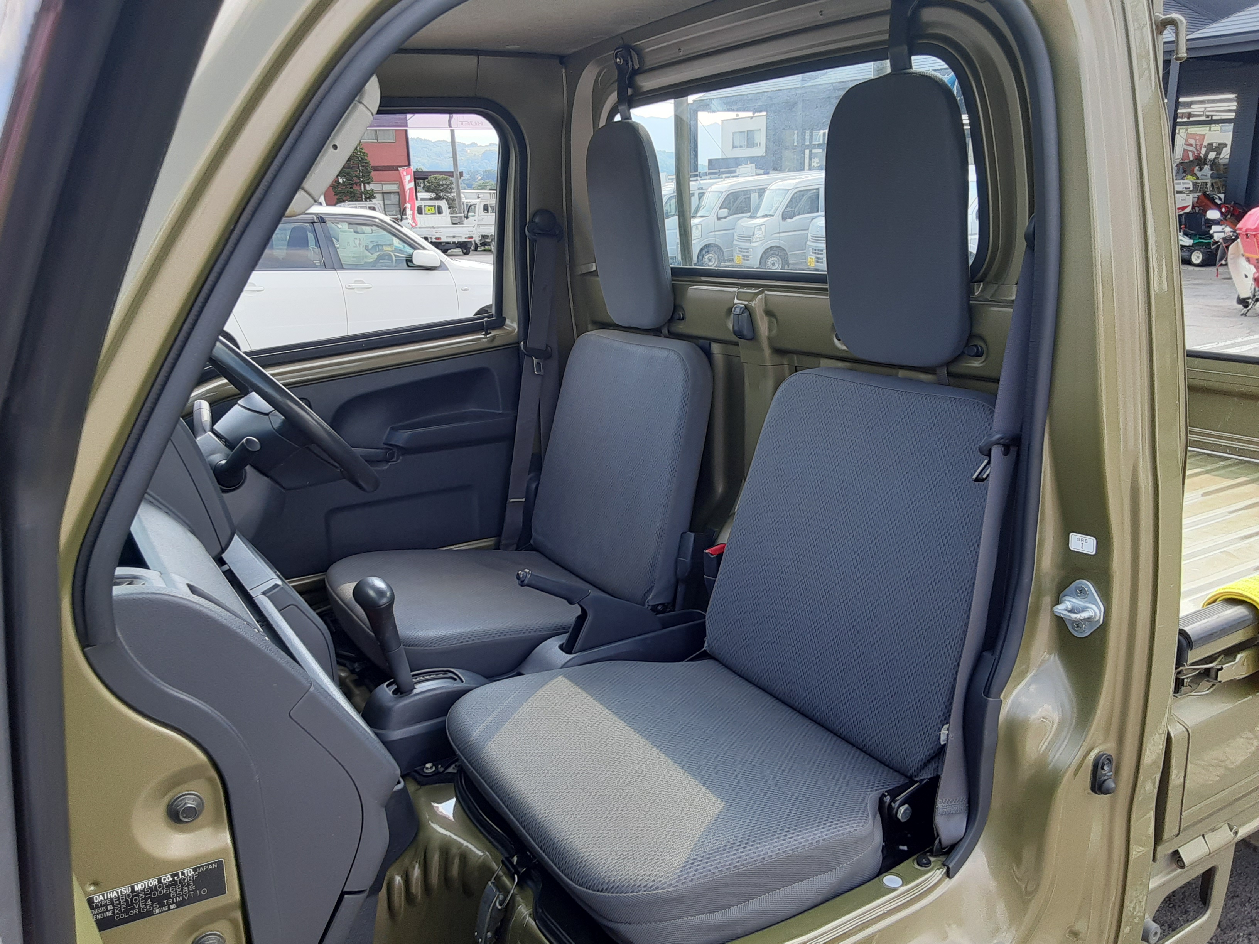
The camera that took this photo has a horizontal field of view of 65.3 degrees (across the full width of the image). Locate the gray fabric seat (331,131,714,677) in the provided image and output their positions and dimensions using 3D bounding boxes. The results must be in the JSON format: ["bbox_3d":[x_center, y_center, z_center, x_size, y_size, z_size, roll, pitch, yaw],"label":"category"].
[{"bbox_3d":[-0.227,-0.152,1.693,0.580,0.870,0.480,-11,17,-30],"label":"gray fabric seat"}]

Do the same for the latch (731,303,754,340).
[{"bbox_3d":[0.176,-0.233,1.522,0.028,0.056,0.025,-11,17,-30],"label":"latch"}]

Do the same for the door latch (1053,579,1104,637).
[{"bbox_3d":[0.440,0.139,0.969,0.032,0.058,0.047,-14,19,-39],"label":"door latch"}]

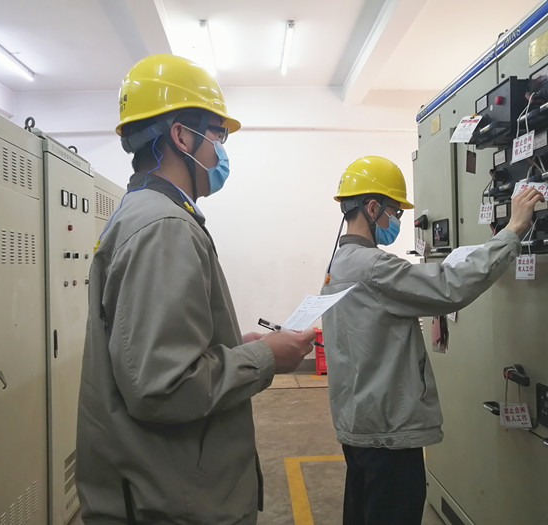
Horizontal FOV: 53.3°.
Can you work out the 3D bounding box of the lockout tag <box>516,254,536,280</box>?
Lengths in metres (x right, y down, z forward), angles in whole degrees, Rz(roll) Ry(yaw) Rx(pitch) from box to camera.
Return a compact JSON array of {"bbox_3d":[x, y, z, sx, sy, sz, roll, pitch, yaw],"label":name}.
[{"bbox_3d":[0.819,0.016,1.770,0.004,0.080,0.100,-1,0,-10],"label":"lockout tag"}]

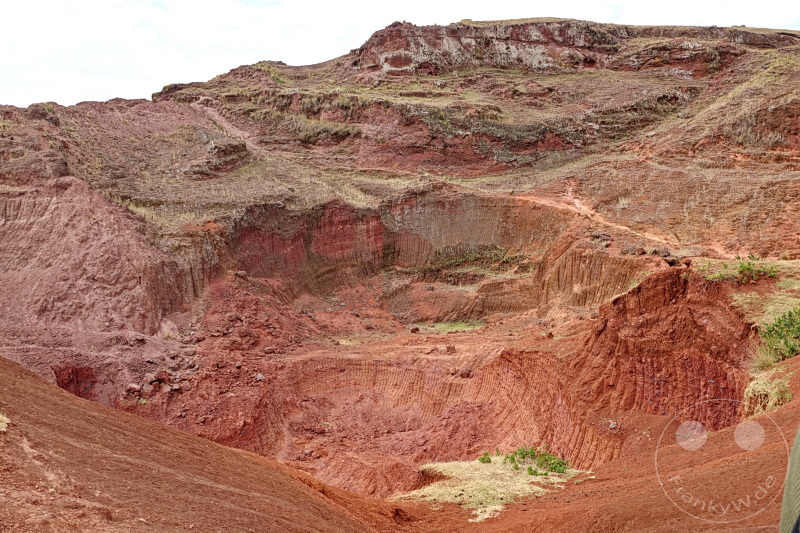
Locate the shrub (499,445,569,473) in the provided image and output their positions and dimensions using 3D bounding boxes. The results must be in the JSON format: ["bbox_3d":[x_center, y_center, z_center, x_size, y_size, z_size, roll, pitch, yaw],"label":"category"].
[{"bbox_3d":[4.036,5.749,22.500,2.000,0.600,1.300,0,6,0],"label":"shrub"}]

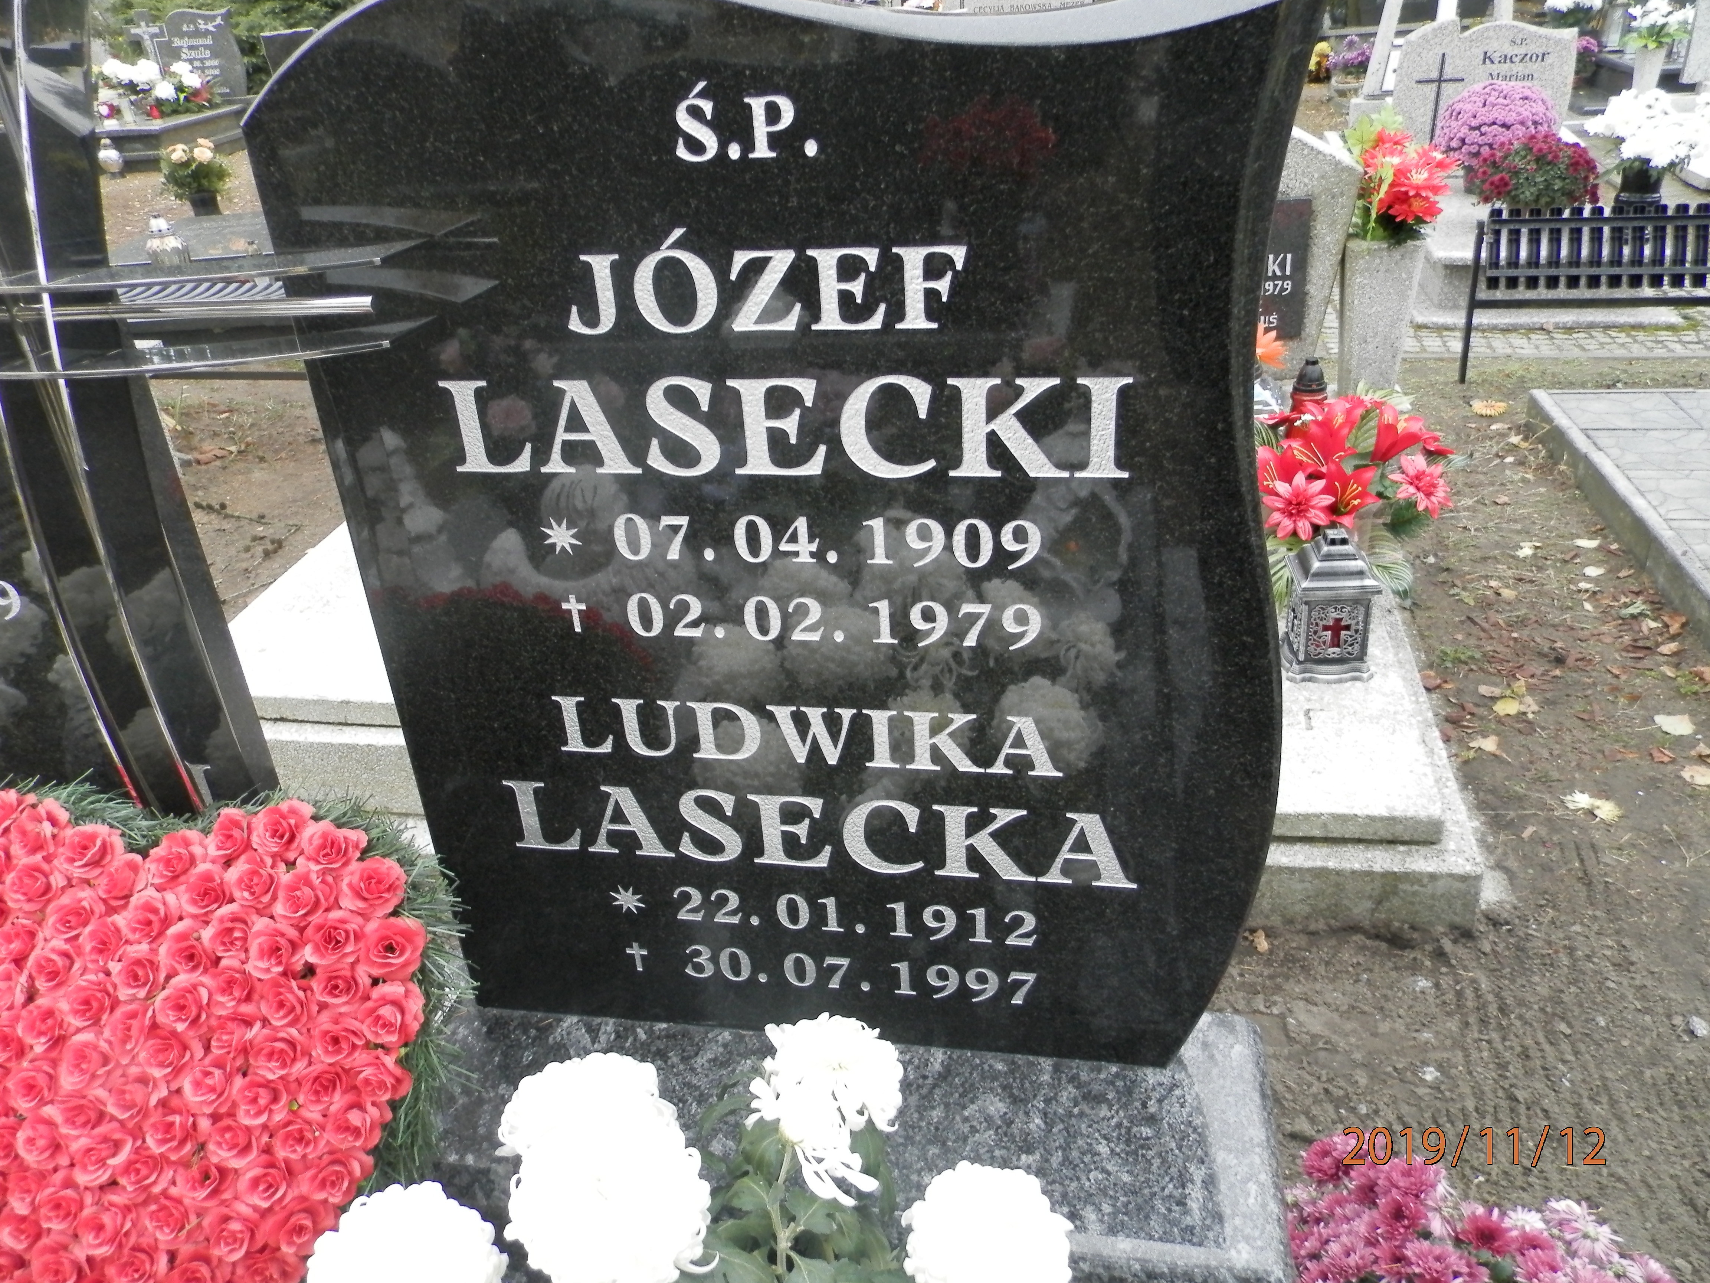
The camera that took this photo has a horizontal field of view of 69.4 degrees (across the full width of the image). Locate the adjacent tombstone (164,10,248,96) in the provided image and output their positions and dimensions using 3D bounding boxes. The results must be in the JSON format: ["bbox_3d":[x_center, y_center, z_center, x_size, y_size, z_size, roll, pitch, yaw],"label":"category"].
[{"bbox_3d":[-5.443,-4.897,10.300,0.760,0.730,0.100,1,31,12],"label":"adjacent tombstone"}]

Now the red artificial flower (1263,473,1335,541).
[{"bbox_3d":[0.844,-0.256,2.345,0.136,0.130,0.060,5,0,18],"label":"red artificial flower"}]

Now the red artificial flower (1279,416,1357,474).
[{"bbox_3d":[0.887,-0.377,2.370,0.140,0.120,0.110,21,-1,37],"label":"red artificial flower"}]

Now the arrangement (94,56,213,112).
[{"bbox_3d":[-5.452,-4.336,9.600,1.000,0.360,0.450,1,31,12],"label":"arrangement"}]

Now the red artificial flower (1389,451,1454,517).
[{"bbox_3d":[1.083,-0.301,2.360,0.128,0.128,0.060,-7,-2,-3],"label":"red artificial flower"}]

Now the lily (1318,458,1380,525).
[{"bbox_3d":[0.937,-0.282,2.340,0.125,0.125,0.100,-6,-15,-2],"label":"lily"}]

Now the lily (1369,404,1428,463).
[{"bbox_3d":[1.047,-0.400,2.380,0.110,0.120,0.110,38,39,1],"label":"lily"}]

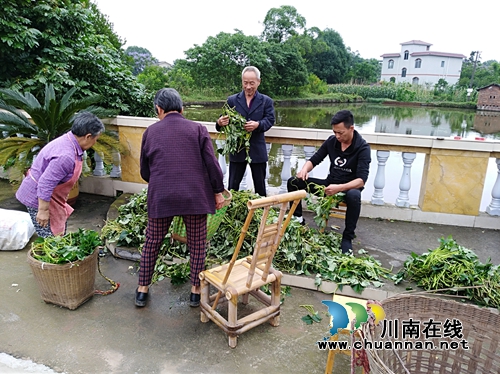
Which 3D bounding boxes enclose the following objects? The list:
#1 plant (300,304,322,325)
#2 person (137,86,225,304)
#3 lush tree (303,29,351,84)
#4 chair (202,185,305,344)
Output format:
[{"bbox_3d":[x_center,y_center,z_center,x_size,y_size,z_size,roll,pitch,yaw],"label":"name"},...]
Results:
[{"bbox_3d":[0.433,0.874,2.645,0.150,0.060,0.190,9,17,23],"label":"plant"},{"bbox_3d":[-0.490,0.088,2.648,0.580,1.500,0.500,0,16,-8],"label":"person"},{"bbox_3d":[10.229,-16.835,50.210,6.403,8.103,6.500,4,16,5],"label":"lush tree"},{"bbox_3d":[-0.007,0.461,2.337,0.430,0.988,0.520,-10,20,-38],"label":"chair"}]

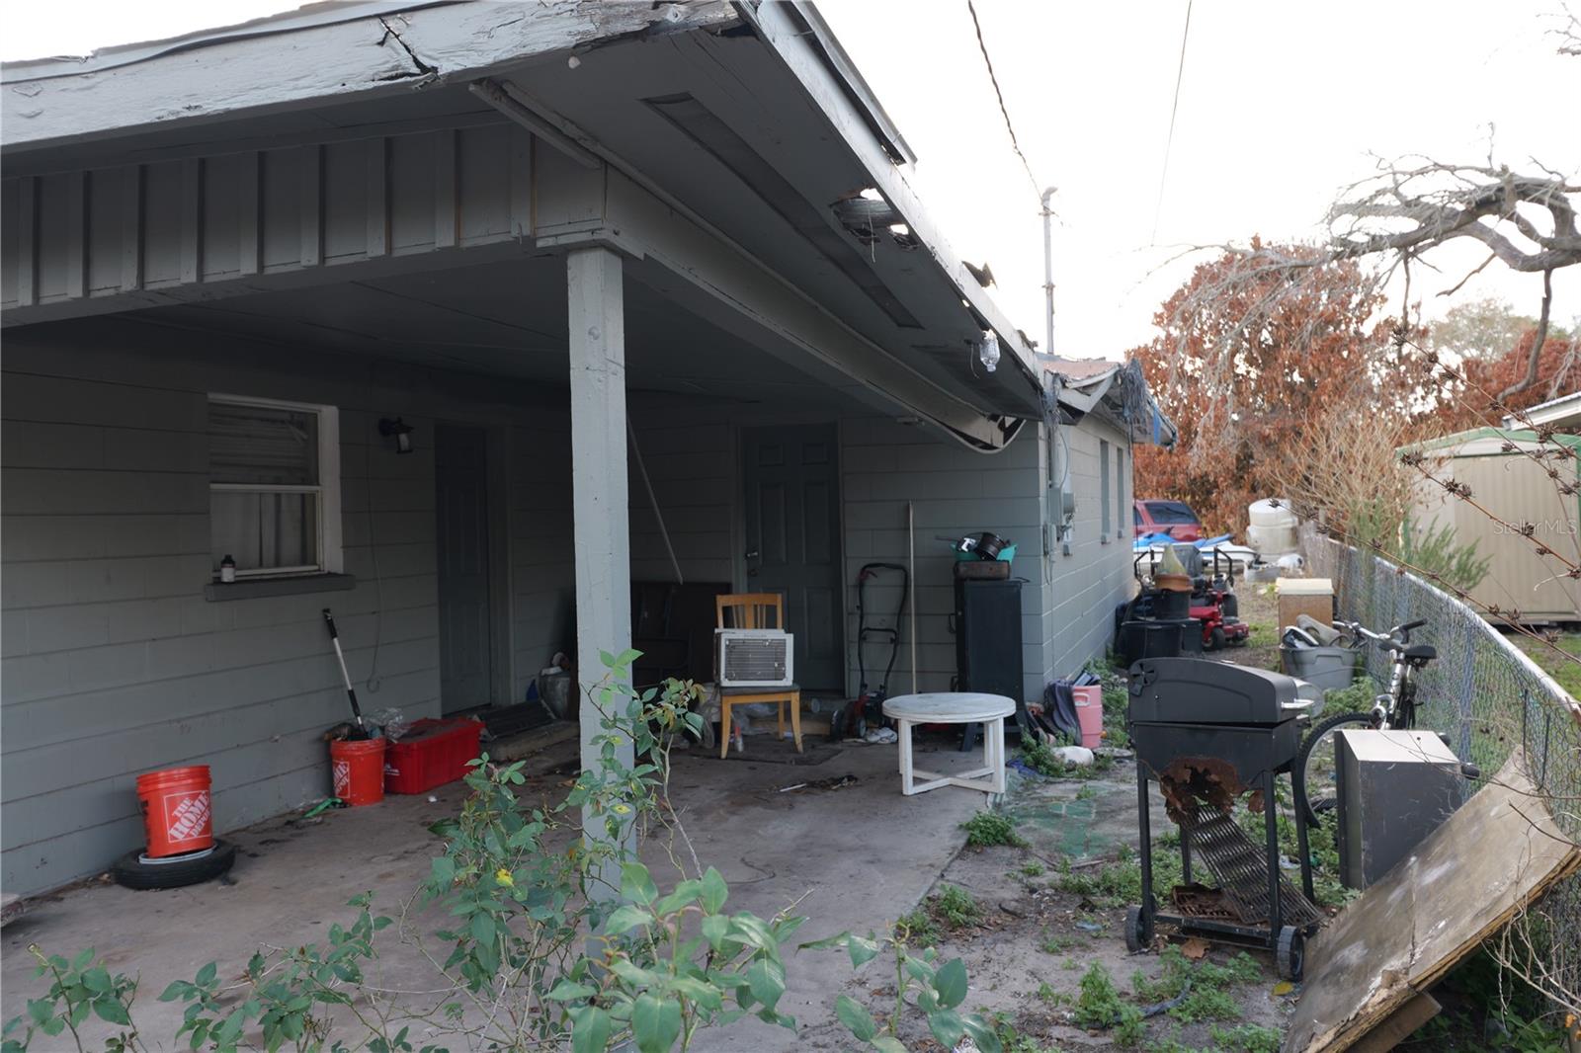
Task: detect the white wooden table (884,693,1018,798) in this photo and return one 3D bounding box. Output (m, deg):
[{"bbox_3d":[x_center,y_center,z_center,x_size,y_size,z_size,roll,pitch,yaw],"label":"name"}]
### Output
[{"bbox_3d":[0.911,1.237,7.020,0.760,0.464,0.760,-1,1,0],"label":"white wooden table"}]

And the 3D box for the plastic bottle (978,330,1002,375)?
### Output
[{"bbox_3d":[0.975,-0.854,6.000,0.100,0.208,0.100,-5,0,0],"label":"plastic bottle"}]

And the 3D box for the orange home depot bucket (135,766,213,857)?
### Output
[{"bbox_3d":[-2.805,1.300,5.630,0.302,0.370,0.302,-4,0,0],"label":"orange home depot bucket"}]

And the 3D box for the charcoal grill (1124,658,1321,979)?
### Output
[{"bbox_3d":[1.524,0.967,4.336,0.600,1.050,0.560,-3,0,36],"label":"charcoal grill"}]

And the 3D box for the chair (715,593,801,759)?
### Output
[{"bbox_3d":[-0.255,0.974,8.230,0.530,1.020,0.540,-2,1,-16],"label":"chair"}]

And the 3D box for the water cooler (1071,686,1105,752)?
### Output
[{"bbox_3d":[1.895,1.230,8.050,0.300,0.420,0.300,-1,1,13],"label":"water cooler"}]

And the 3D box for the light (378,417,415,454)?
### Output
[{"bbox_3d":[-2.397,-0.554,7.495,0.220,0.230,0.130,-1,1,20],"label":"light"}]

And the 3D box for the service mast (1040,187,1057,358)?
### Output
[{"bbox_3d":[1.839,-1.795,8.702,0.120,1.190,0.100,-1,1,20],"label":"service mast"}]

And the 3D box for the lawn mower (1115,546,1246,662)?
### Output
[{"bbox_3d":[4.490,0.763,13.868,1.280,1.110,1.850,-1,1,20],"label":"lawn mower"}]

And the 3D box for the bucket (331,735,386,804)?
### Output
[{"bbox_3d":[-2.455,1.371,7.000,0.302,0.370,0.302,-1,1,0],"label":"bucket"}]

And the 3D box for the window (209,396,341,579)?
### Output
[{"bbox_3d":[-2.842,-0.206,6.733,0.130,0.970,0.970,-1,1,20],"label":"window"}]

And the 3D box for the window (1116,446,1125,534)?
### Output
[{"bbox_3d":[3.771,-0.432,14.197,0.130,0.960,0.920,-1,1,20],"label":"window"}]

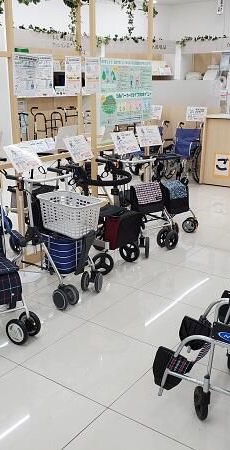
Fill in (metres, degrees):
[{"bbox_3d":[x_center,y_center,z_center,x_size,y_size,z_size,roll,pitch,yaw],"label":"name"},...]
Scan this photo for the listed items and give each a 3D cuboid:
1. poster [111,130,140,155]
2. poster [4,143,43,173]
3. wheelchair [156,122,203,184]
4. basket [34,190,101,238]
[{"bbox_3d":[0.109,-0.772,4.220,0.300,0.210,0.012,-15,-5,-41],"label":"poster"},{"bbox_3d":[-0.690,-0.518,3.430,0.012,0.210,0.300,-25,0,36],"label":"poster"},{"bbox_3d":[1.048,-1.129,7.256,0.600,0.910,1.000,12,20,34],"label":"wheelchair"},{"bbox_3d":[-0.330,-0.078,3.183,0.285,0.225,0.450,-14,22,-40],"label":"basket"}]

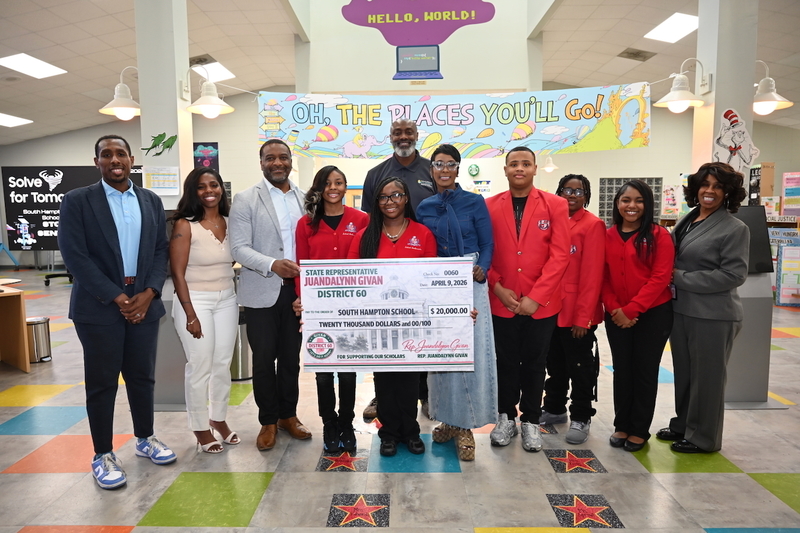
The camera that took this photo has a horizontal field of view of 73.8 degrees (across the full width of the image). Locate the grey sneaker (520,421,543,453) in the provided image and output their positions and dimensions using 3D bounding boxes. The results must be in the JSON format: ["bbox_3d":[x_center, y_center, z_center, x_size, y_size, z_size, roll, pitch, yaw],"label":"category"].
[{"bbox_3d":[0.788,0.989,3.176,0.115,0.125,0.290,1,6,9],"label":"grey sneaker"}]

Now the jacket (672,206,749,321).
[{"bbox_3d":[1.748,-0.012,3.055,0.340,0.650,0.430,-3,6,-30],"label":"jacket"}]

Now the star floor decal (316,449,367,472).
[{"bbox_3d":[-0.304,1.050,2.890,0.268,0.004,0.268,0,5,0],"label":"star floor decal"}]

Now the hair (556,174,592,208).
[{"bbox_3d":[1.061,-0.448,3.250,0.215,0.215,0.220,1,6,17],"label":"hair"}]

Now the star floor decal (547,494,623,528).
[{"bbox_3d":[0.795,1.054,2.304,0.260,0.006,0.260,0,5,1],"label":"star floor decal"}]

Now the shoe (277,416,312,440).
[{"bbox_3d":[-0.624,0.924,3.146,0.295,0.110,0.105,5,7,41],"label":"shoe"}]

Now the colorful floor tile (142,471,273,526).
[{"bbox_3d":[-0.852,1.048,2.425,0.463,0.007,0.463,0,5,1],"label":"colorful floor tile"}]

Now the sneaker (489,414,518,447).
[{"bbox_3d":[0.611,0.916,3.079,0.110,0.130,0.295,3,6,27],"label":"sneaker"}]

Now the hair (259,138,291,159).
[{"bbox_3d":[-0.728,-0.671,3.119,0.180,0.140,0.200,-1,6,-11],"label":"hair"}]

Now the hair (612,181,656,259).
[{"bbox_3d":[1.315,-0.258,2.990,0.240,0.440,0.250,2,6,24],"label":"hair"}]

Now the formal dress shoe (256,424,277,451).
[{"bbox_3d":[-0.757,0.934,3.045,0.105,0.110,0.295,-1,5,-7],"label":"formal dress shoe"}]

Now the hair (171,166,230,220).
[{"bbox_3d":[-1.153,-0.412,3.069,0.340,0.320,0.250,-2,6,-17],"label":"hair"}]

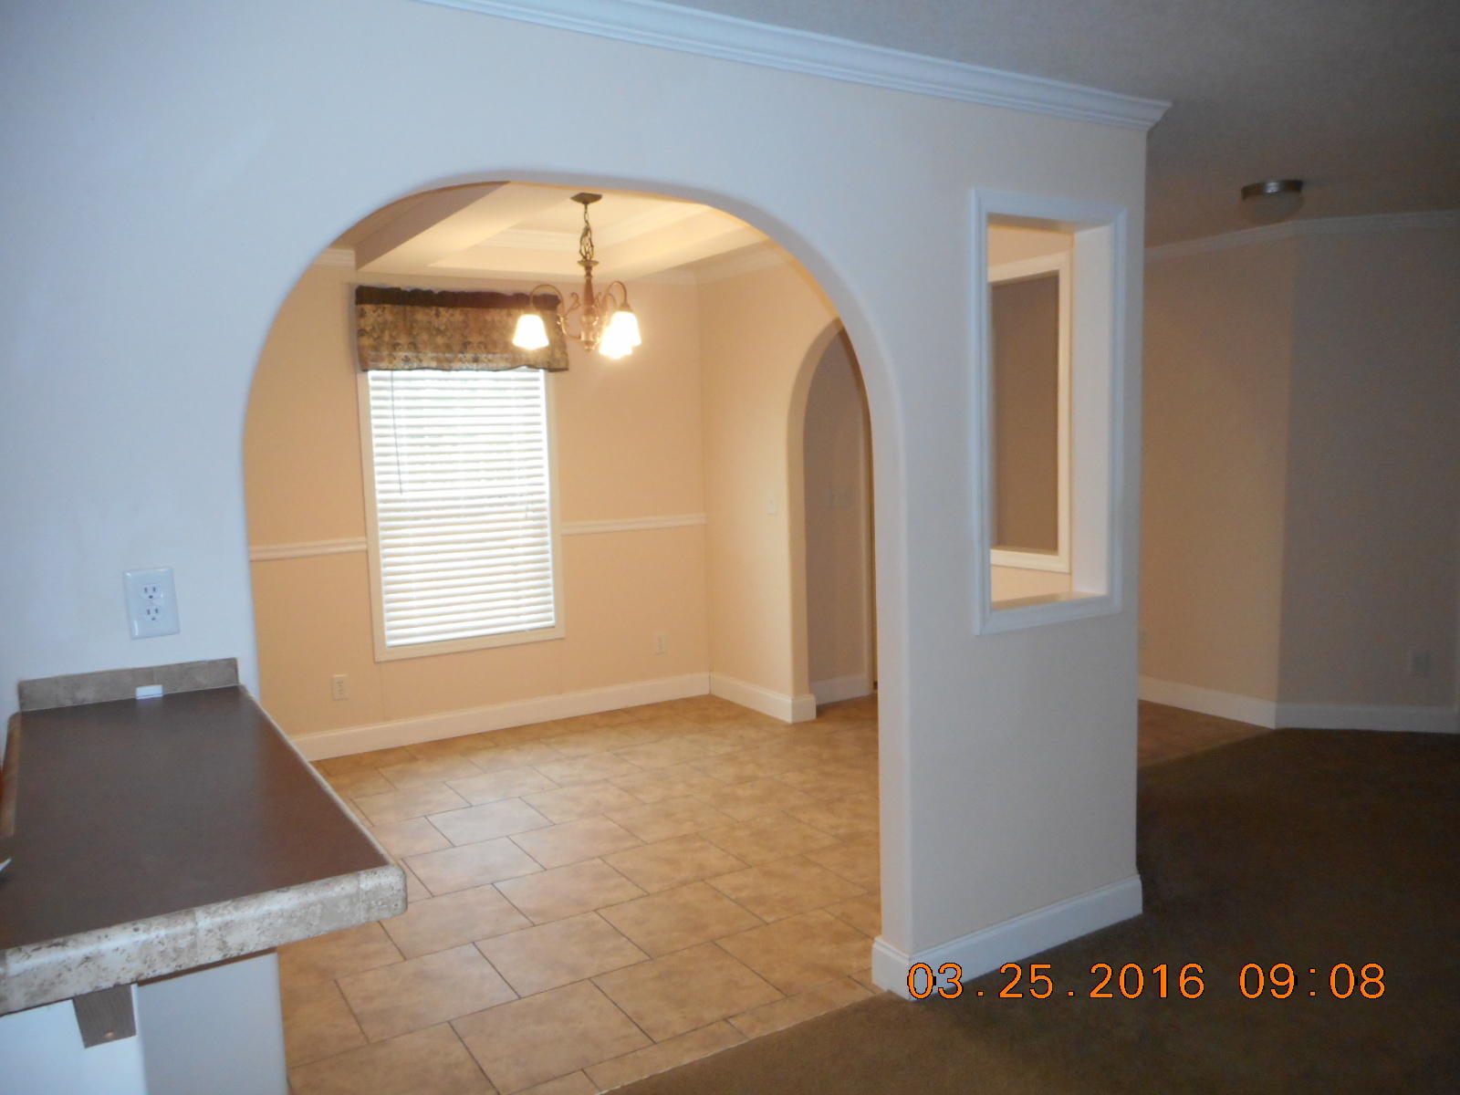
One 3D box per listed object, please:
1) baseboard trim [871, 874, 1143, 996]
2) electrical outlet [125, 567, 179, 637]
[{"bbox_3d":[0.849,1.116,3.108,0.956,0.121,0.137,-5,6,-31],"label":"baseboard trim"},{"bbox_3d":[-1.004,0.098,1.832,0.072,0.117,0.010,-5,6,-31],"label":"electrical outlet"}]

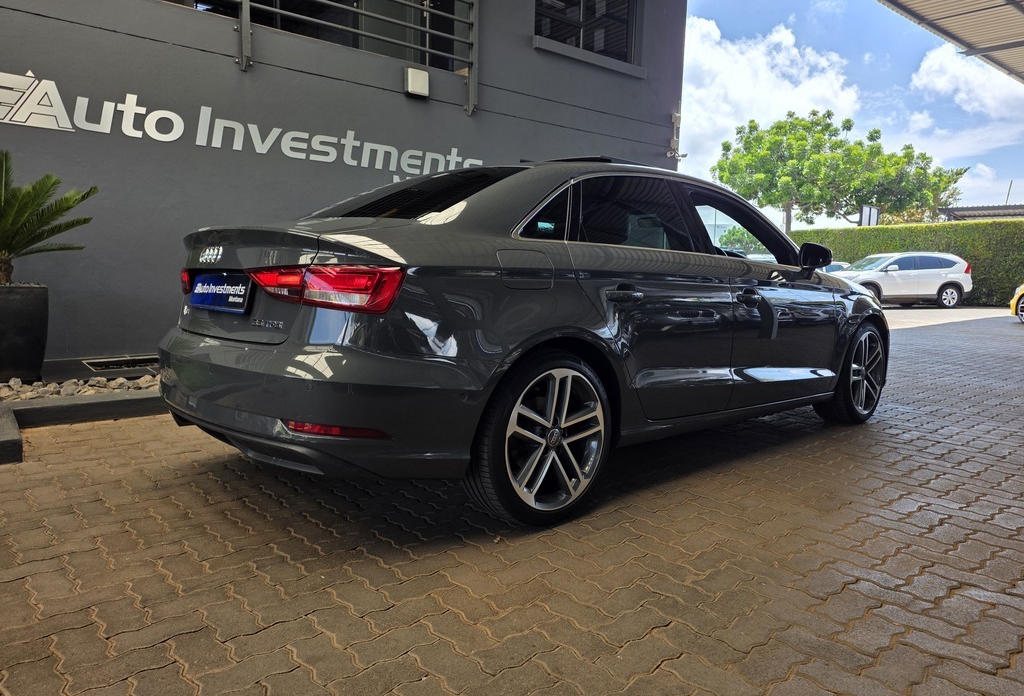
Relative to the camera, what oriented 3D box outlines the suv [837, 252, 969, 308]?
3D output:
[{"bbox_3d":[11.251,-2.025,20.221,4.550,1.670,1.850,0,7,-9],"label":"suv"}]

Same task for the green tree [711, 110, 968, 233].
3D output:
[{"bbox_3d":[14.848,-6.680,31.509,10.800,8.600,9.000,4,7,25],"label":"green tree"}]

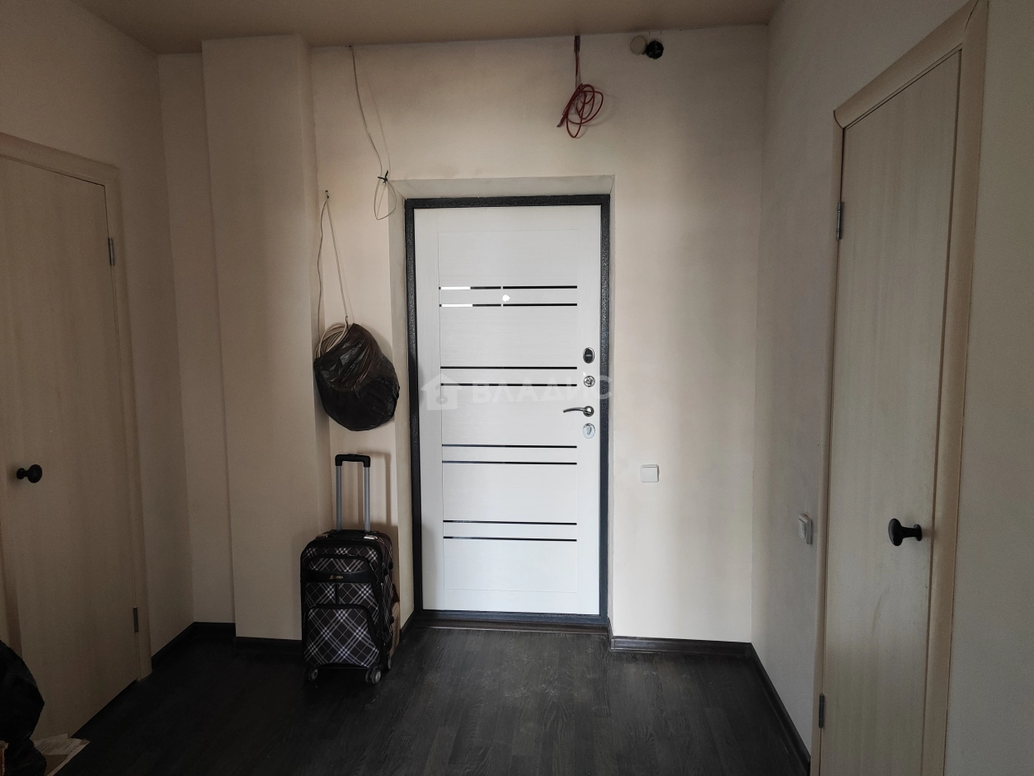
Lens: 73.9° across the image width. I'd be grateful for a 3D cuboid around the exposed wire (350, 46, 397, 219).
[{"bbox_3d":[-0.611,-1.102,2.937,0.195,0.735,0.120,0,6,5],"label":"exposed wire"}]

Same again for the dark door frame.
[{"bbox_3d":[-0.037,0.137,3.294,0.946,2.040,0.100,0,6,5],"label":"dark door frame"}]

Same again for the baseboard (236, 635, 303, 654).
[{"bbox_3d":[-1.100,1.183,3.141,0.395,0.063,0.020,0,6,5],"label":"baseboard"}]

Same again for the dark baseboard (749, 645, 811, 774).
[{"bbox_3d":[1.002,1.210,2.687,0.020,0.063,0.800,0,6,5],"label":"dark baseboard"}]

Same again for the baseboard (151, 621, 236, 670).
[{"bbox_3d":[-1.445,1.185,3.156,0.275,0.064,0.340,0,6,5],"label":"baseboard"}]

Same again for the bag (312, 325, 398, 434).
[{"bbox_3d":[-0.700,-0.045,2.990,0.380,0.465,0.240,0,6,5],"label":"bag"}]

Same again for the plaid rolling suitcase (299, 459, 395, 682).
[{"bbox_3d":[-0.699,0.758,2.894,0.340,0.950,0.240,0,6,5],"label":"plaid rolling suitcase"}]

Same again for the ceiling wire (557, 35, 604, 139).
[{"bbox_3d":[0.260,-1.245,2.835,0.200,0.420,0.130,0,6,5],"label":"ceiling wire"}]

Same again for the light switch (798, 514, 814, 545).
[{"bbox_3d":[0.966,0.468,2.300,0.020,0.080,0.080,0,6,5],"label":"light switch"}]

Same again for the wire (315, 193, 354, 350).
[{"bbox_3d":[-0.801,-0.509,3.007,0.165,0.715,0.130,0,6,5],"label":"wire"}]

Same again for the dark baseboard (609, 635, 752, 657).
[{"bbox_3d":[0.738,1.170,3.102,0.625,0.063,0.020,0,6,5],"label":"dark baseboard"}]

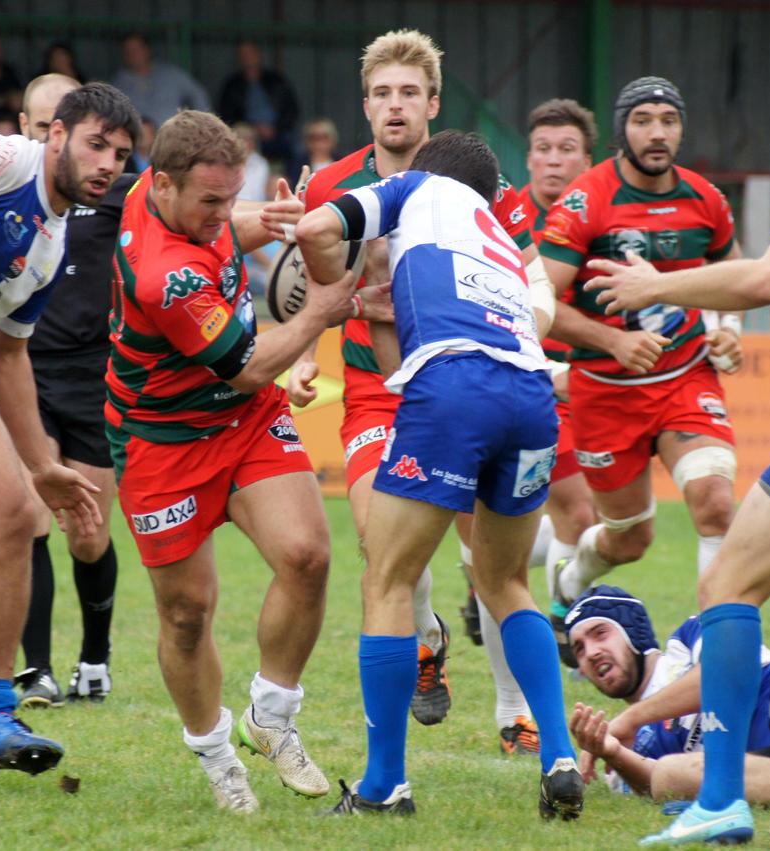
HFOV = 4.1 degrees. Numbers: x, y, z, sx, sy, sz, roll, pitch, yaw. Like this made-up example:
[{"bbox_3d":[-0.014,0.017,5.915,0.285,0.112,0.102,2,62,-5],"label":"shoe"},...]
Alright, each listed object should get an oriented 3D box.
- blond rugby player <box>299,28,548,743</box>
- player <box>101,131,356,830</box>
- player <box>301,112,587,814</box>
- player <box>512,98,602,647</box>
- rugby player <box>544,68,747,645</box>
[{"bbox_3d":[0.090,-0.082,25.600,0.630,1.740,0.620,0,1,2],"label":"blond rugby player"},{"bbox_3d":[-0.313,0.079,23.400,0.680,1.540,0.620,1,1,37],"label":"player"},{"bbox_3d":[0.119,0.107,23.300,0.580,1.500,0.640,0,1,-25],"label":"player"},{"bbox_3d":[0.477,-0.108,30.200,0.570,1.650,0.660,0,1,-6],"label":"player"},{"bbox_3d":[0.681,-0.103,28.200,0.570,1.670,0.720,0,1,-13],"label":"rugby player"}]

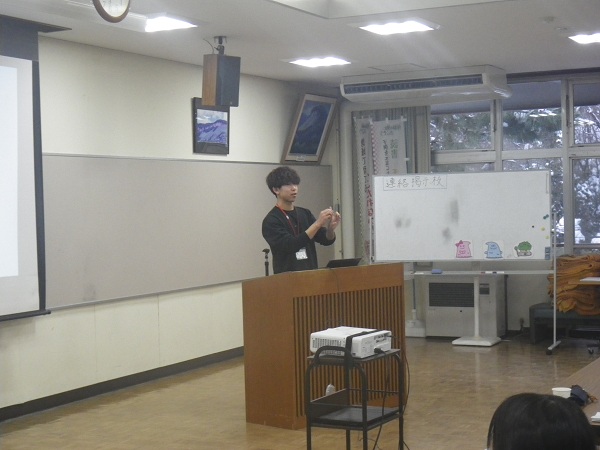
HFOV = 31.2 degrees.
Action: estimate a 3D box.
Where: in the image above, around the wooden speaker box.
[{"bbox_3d":[-0.613,-1.125,8.415,0.223,0.386,0.177,-2,8,-42],"label":"wooden speaker box"}]

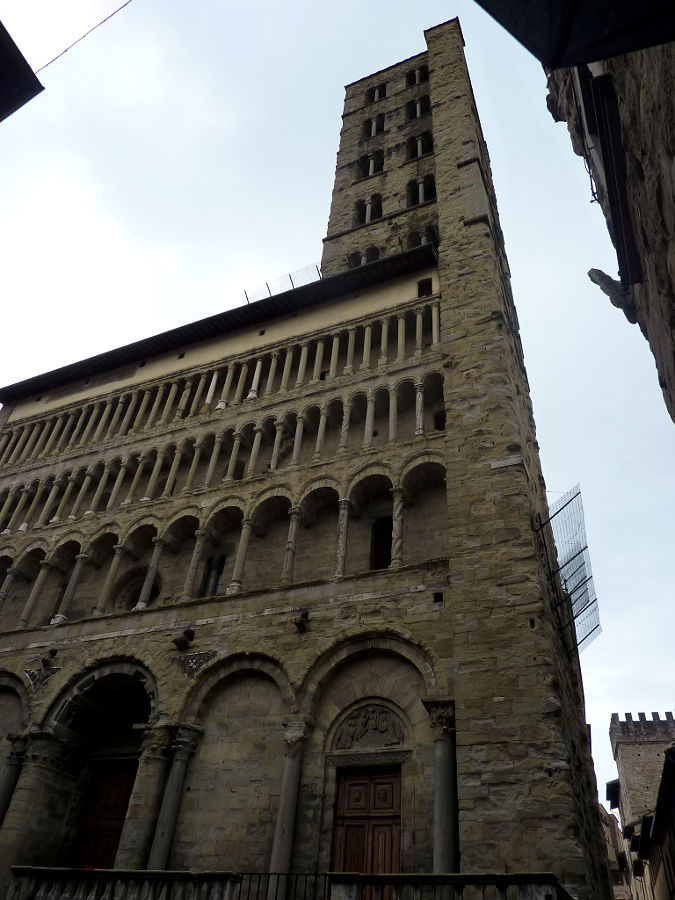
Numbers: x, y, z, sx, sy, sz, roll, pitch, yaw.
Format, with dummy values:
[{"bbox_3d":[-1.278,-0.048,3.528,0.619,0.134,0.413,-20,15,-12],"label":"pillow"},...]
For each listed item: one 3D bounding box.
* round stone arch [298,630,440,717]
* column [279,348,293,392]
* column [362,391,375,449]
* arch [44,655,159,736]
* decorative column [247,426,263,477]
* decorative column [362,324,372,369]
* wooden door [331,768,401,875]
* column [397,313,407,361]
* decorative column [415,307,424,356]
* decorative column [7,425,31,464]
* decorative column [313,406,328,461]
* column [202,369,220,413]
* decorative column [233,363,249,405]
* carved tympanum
[{"bbox_3d":[0.973,6.244,18.312,4.052,2.233,0.600,-13,-44,20],"label":"round stone arch"},{"bbox_3d":[-2.101,-3.385,27.373,0.330,2.661,0.330,3,-42,3],"label":"column"},{"bbox_3d":[1.242,-1.248,25.875,0.370,2.760,0.370,-13,-43,21],"label":"column"},{"bbox_3d":[-6.938,7.776,20.545,4.667,2.234,1.000,-13,-44,21],"label":"arch"},{"bbox_3d":[-3.350,0.026,26.309,0.390,2.633,0.390,-13,-44,20],"label":"decorative column"},{"bbox_3d":[1.232,-4.180,26.144,0.330,2.691,0.330,3,-42,3],"label":"decorative column"},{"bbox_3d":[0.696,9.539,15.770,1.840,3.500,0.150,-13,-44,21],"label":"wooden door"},{"bbox_3d":[2.648,-4.689,26.894,0.350,2.844,0.350,-13,-44,21],"label":"column"},{"bbox_3d":[3.219,-4.675,25.432,0.330,2.915,0.330,3,-42,3],"label":"decorative column"},{"bbox_3d":[-17.070,-0.327,34.916,0.350,2.829,0.350,-13,-44,21],"label":"decorative column"},{"bbox_3d":[-0.612,-0.618,23.763,0.330,2.721,0.330,3,-42,3],"label":"decorative column"},{"bbox_3d":[-5.507,-2.595,28.650,0.330,2.691,0.330,-13,-46,20],"label":"column"},{"bbox_3d":[-4.140,-2.906,28.131,0.320,2.661,0.320,-13,-46,20],"label":"decorative column"},{"bbox_3d":[0.875,7.465,17.566,2.003,1.149,0.220,-13,-44,20],"label":"carved tympanum"}]

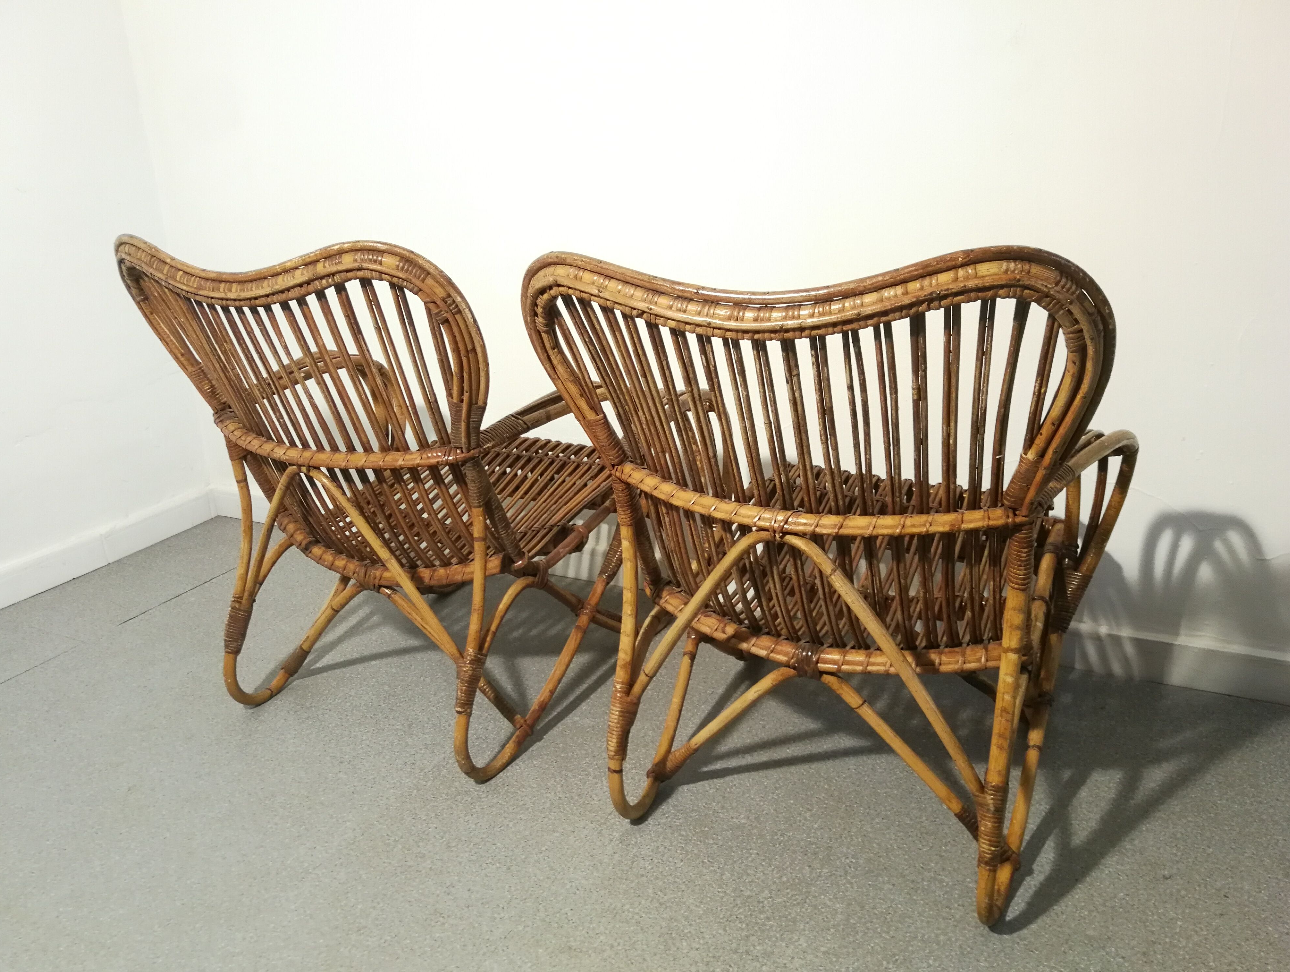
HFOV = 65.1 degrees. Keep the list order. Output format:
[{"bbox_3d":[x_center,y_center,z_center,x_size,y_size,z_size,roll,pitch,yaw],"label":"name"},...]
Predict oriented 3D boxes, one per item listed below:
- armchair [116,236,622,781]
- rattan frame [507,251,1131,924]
[{"bbox_3d":[-0.364,-0.047,1.733,0.683,0.820,0.725,8,22,26],"label":"armchair"},{"bbox_3d":[0.291,0.045,1.407,0.683,0.820,0.725,8,22,26],"label":"rattan frame"}]

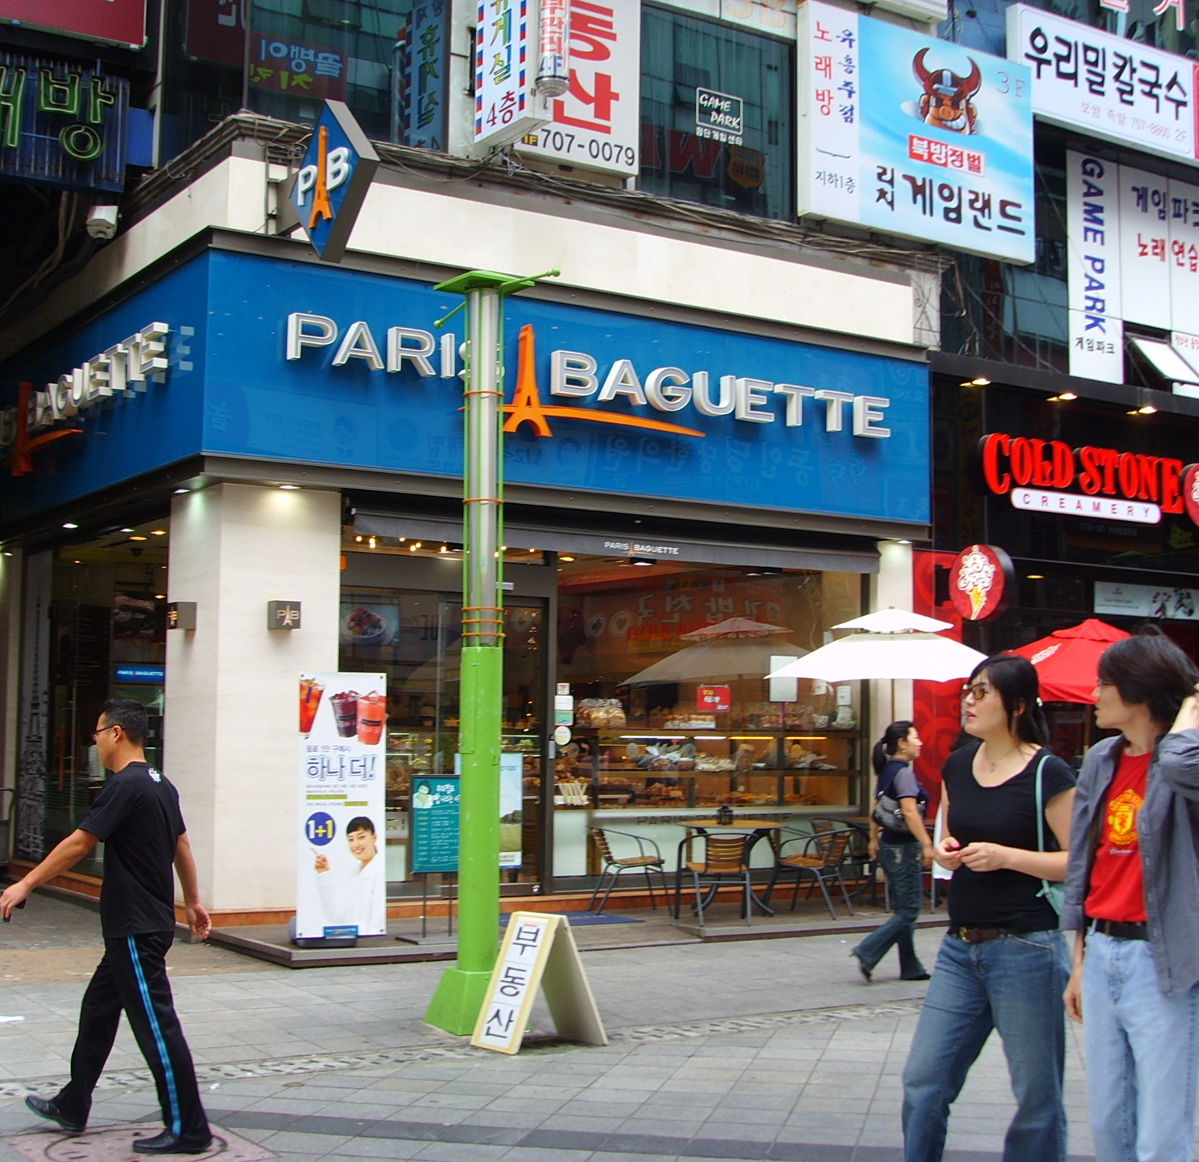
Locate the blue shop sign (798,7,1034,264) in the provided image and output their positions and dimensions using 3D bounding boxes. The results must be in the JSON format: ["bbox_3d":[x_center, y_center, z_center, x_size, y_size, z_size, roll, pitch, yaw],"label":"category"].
[{"bbox_3d":[3.192,-4.379,17.330,2.980,2.080,0.200,4,-6,-32],"label":"blue shop sign"}]

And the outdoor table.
[{"bbox_3d":[1.127,2.412,14.640,0.900,0.730,0.900,1,-5,0],"label":"outdoor table"}]

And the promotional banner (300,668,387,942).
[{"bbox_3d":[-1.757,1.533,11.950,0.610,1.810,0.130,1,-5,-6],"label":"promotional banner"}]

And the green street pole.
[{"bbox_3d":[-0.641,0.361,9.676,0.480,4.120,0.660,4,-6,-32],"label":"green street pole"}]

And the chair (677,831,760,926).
[{"bbox_3d":[0.941,2.343,13.830,0.560,0.720,0.580,1,-5,-9],"label":"chair"}]

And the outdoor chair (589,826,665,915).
[{"bbox_3d":[0.235,2.380,14.420,0.610,0.730,0.540,0,-5,0],"label":"outdoor chair"}]

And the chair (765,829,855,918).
[{"bbox_3d":[1.765,2.408,14.451,0.580,0.720,0.560,-2,-6,31],"label":"chair"}]

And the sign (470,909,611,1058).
[{"bbox_3d":[-0.304,2.016,8.824,0.560,0.660,0.410,4,-7,-37],"label":"sign"}]

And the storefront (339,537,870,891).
[{"bbox_3d":[0.257,1.231,15.257,5.570,2.960,0.200,4,-6,-33],"label":"storefront"}]

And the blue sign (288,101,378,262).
[{"bbox_3d":[-2.012,-2.998,13.056,0.160,1.220,1.200,4,-6,-32],"label":"blue sign"}]

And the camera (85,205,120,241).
[{"bbox_3d":[-3.930,-2.837,13.800,0.220,0.190,0.380,2,25,-12],"label":"camera"}]

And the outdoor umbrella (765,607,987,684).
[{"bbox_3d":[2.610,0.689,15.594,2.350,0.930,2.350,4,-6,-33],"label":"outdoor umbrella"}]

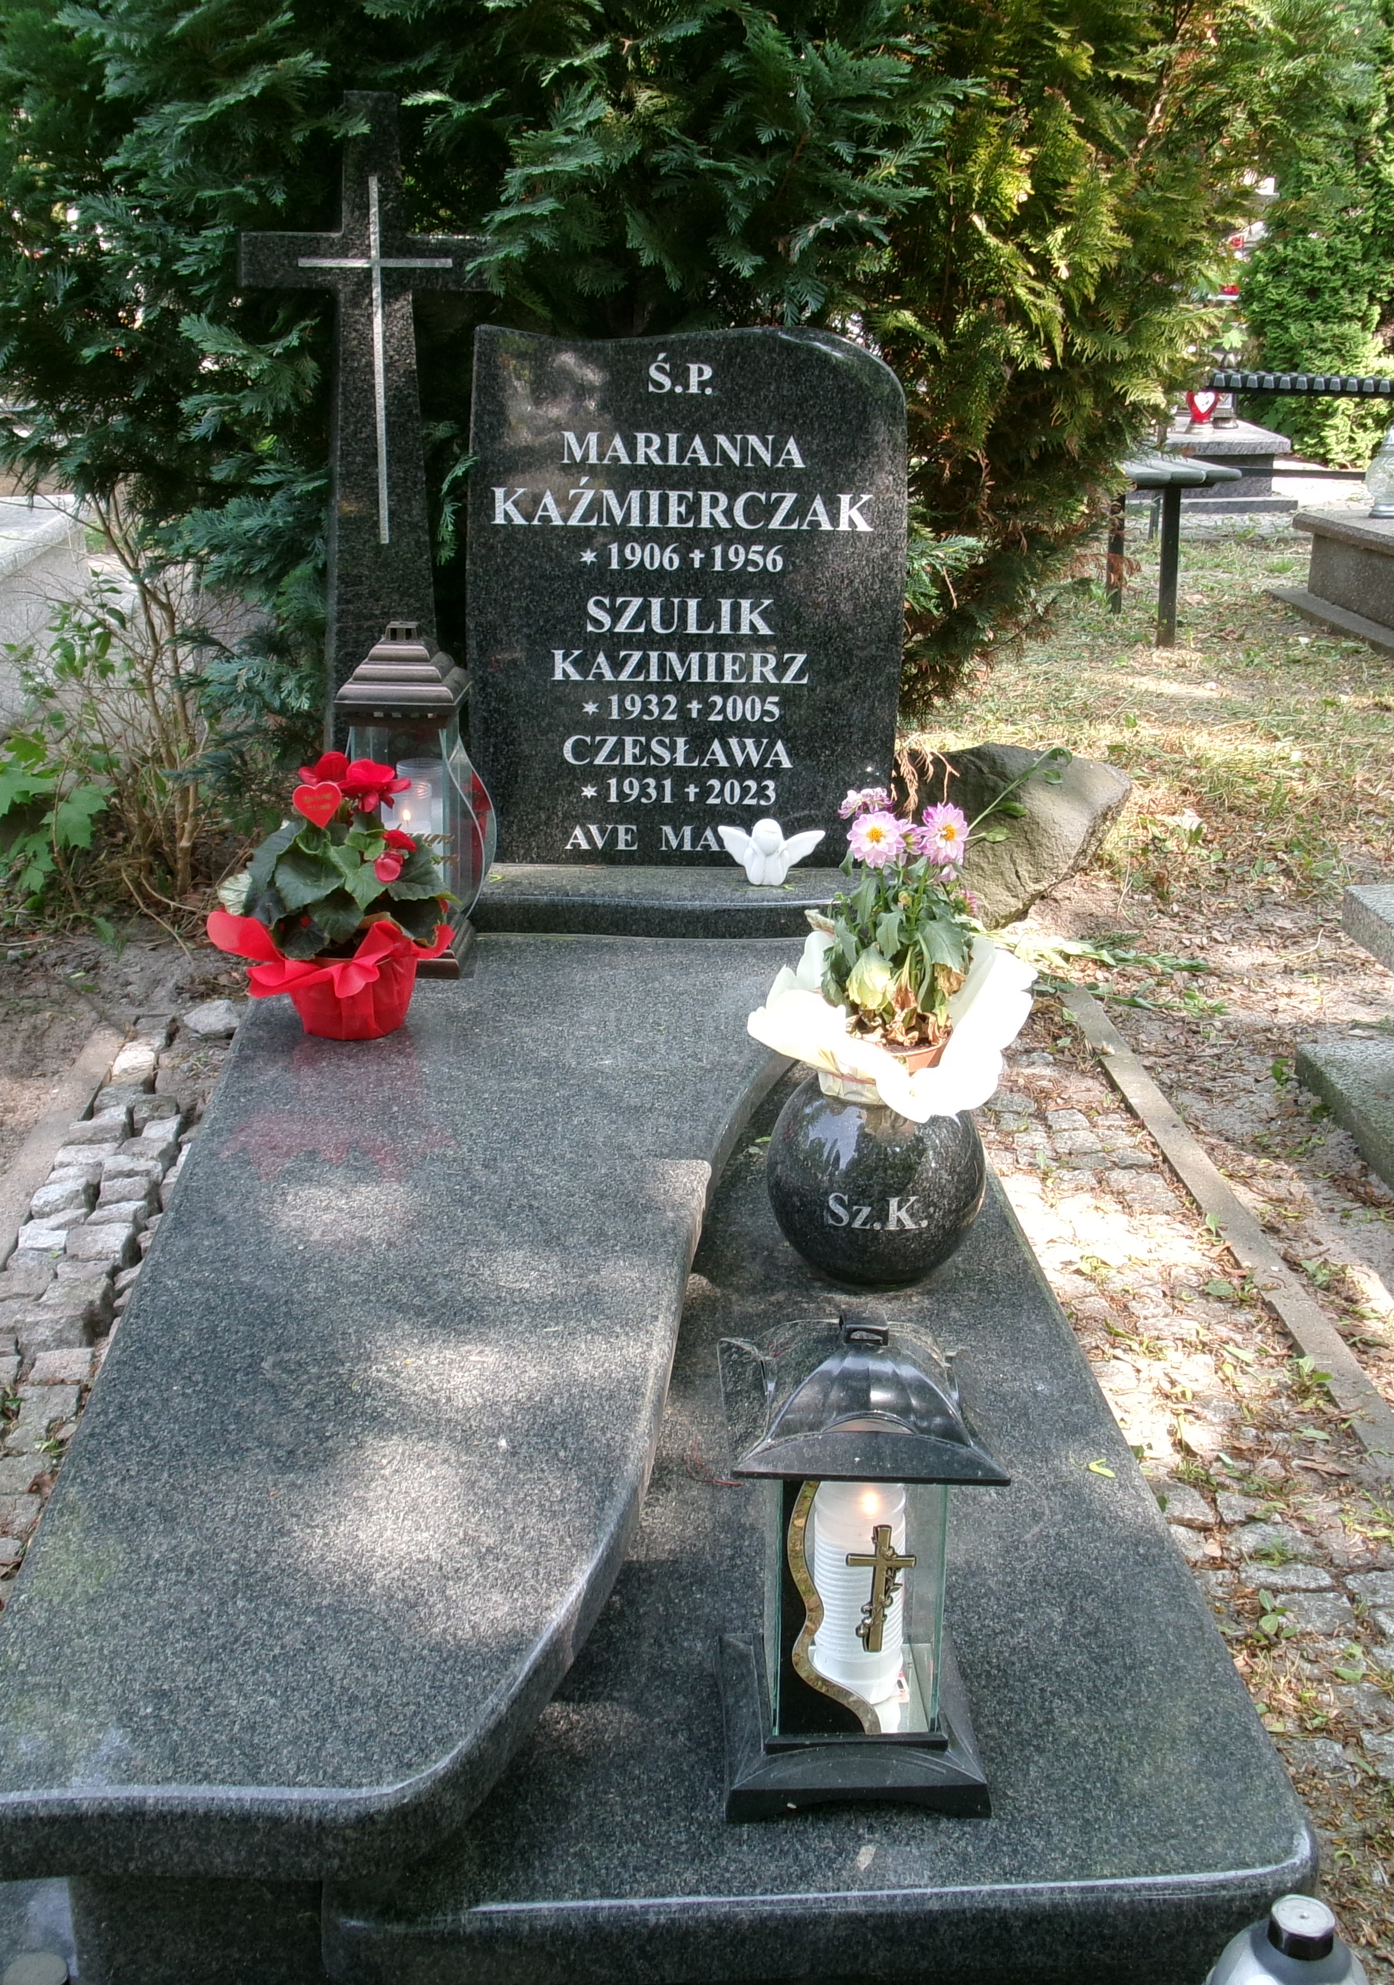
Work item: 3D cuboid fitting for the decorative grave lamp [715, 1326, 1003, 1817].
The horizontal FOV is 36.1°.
[{"bbox_3d":[0.099,0.338,1.345,0.162,0.310,0.162,0,19,-1],"label":"decorative grave lamp"}]

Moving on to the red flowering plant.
[{"bbox_3d":[-0.414,-0.172,2.487,0.284,0.245,0.264,0,20,-4],"label":"red flowering plant"}]

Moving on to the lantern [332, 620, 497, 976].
[{"bbox_3d":[-0.367,-0.252,2.737,0.200,0.440,0.160,1,19,3],"label":"lantern"}]

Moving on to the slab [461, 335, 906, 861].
[{"bbox_3d":[-0.015,-0.538,2.963,0.614,0.730,0.080,0,20,-4],"label":"slab"}]

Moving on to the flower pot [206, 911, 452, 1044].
[{"bbox_3d":[-0.428,-0.027,2.538,0.289,0.133,0.264,0,20,-4],"label":"flower pot"}]

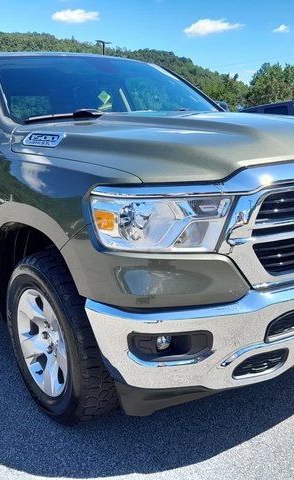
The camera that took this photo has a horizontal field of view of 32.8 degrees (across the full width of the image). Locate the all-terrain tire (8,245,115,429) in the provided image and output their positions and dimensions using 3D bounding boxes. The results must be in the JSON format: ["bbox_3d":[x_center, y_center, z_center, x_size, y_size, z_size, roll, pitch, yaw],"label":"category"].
[{"bbox_3d":[-0.401,0.469,2.451,0.280,0.810,0.810,-10,15,-37],"label":"all-terrain tire"}]

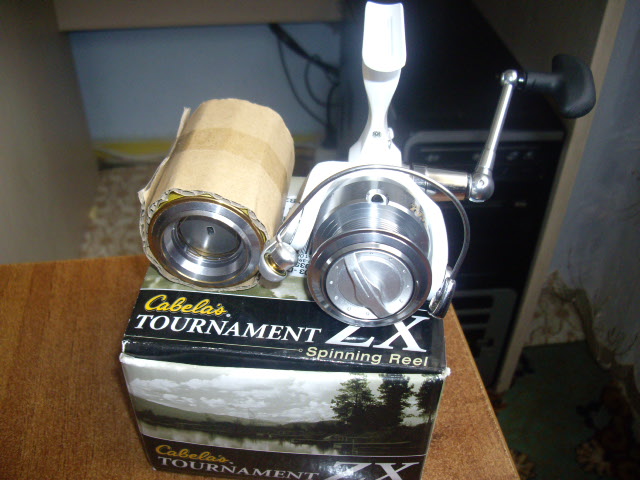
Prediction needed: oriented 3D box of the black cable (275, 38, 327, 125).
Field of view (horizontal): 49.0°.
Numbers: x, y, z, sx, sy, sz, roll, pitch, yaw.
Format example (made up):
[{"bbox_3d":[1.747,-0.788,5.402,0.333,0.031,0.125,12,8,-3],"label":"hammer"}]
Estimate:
[{"bbox_3d":[-0.035,-0.301,1.345,0.097,0.175,0.060,-3,39,-5],"label":"black cable"}]

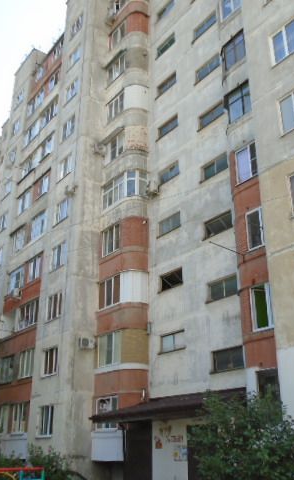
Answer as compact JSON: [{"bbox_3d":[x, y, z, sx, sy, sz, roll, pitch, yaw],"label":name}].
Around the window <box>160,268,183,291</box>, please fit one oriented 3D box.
[{"bbox_3d":[1.174,1.875,22.141,0.160,0.768,1.616,17,-28,-34],"label":"window"}]

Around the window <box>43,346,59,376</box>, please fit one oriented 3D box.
[{"bbox_3d":[-4.811,6.076,23.964,0.170,1.258,1.424,17,-29,-34],"label":"window"}]

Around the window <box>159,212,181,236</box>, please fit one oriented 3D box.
[{"bbox_3d":[1.178,-0.698,23.726,0.154,0.799,1.619,17,-29,-35],"label":"window"}]

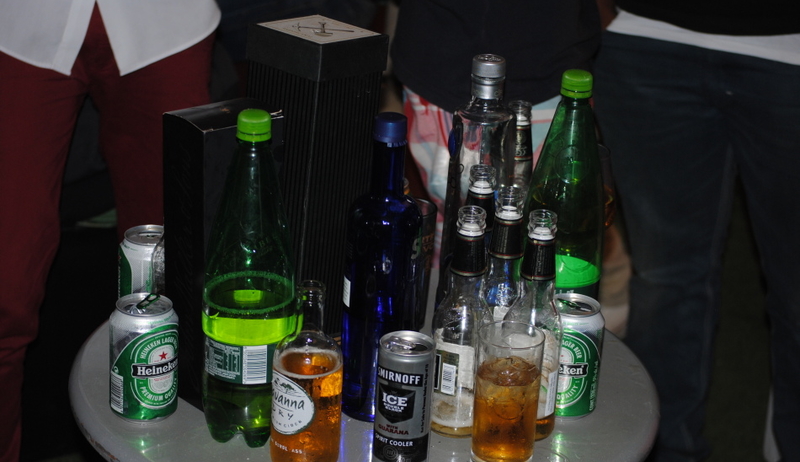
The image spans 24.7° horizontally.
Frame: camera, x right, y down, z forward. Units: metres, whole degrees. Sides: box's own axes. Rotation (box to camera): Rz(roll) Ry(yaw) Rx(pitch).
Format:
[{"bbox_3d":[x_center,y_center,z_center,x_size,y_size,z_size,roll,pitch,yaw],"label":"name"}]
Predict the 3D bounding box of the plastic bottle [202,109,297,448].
[{"bbox_3d":[-0.141,0.045,1.714,0.088,0.328,0.088,-1,23,-11],"label":"plastic bottle"}]

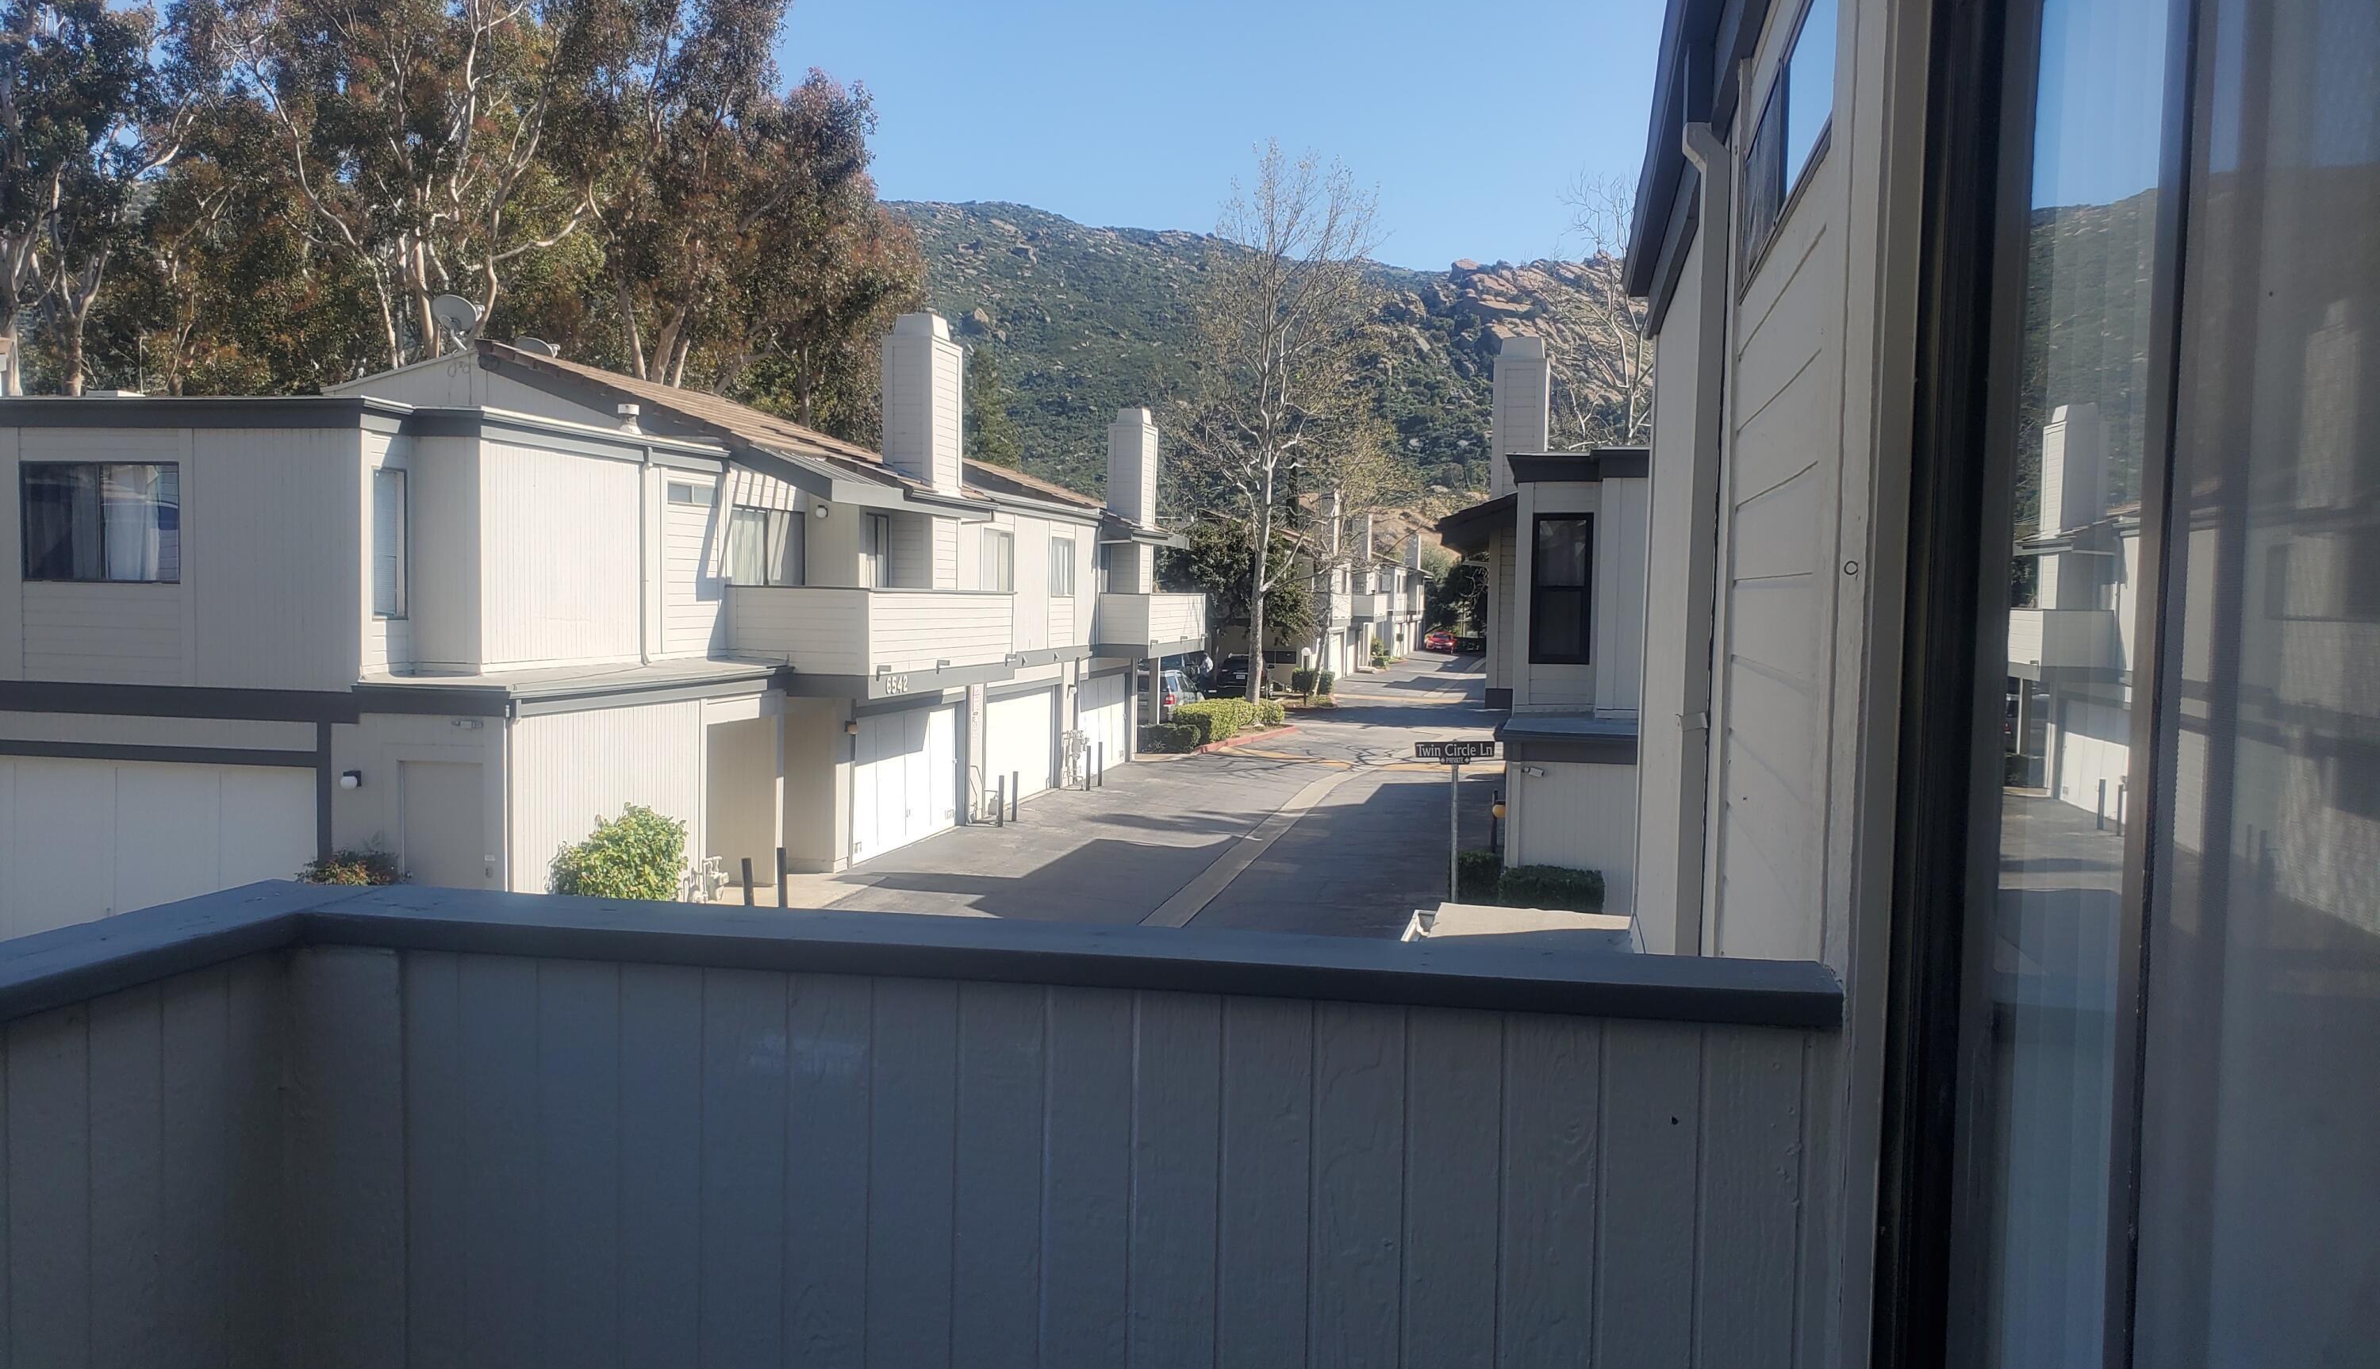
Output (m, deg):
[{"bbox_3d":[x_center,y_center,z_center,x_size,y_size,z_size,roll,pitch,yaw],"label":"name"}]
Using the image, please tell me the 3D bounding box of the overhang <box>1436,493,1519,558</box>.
[{"bbox_3d":[4.204,-2.242,25.314,1.300,0.800,5.000,2,3,12],"label":"overhang"}]

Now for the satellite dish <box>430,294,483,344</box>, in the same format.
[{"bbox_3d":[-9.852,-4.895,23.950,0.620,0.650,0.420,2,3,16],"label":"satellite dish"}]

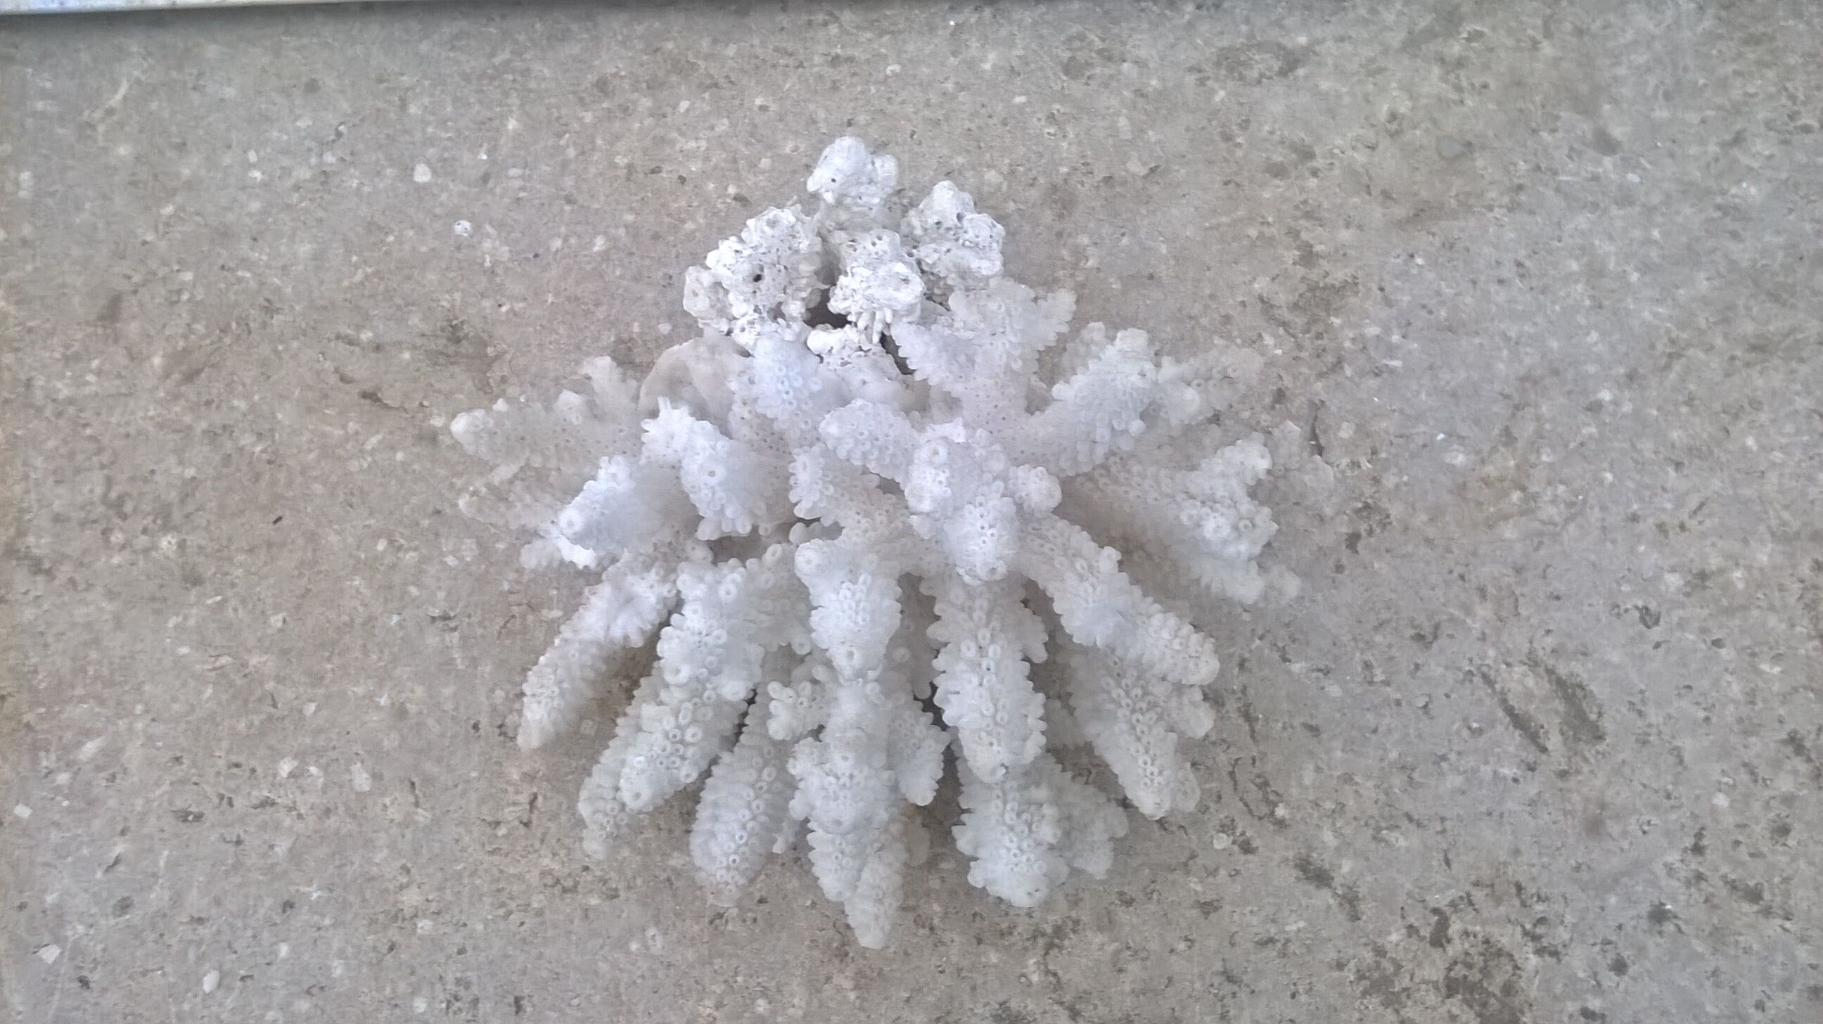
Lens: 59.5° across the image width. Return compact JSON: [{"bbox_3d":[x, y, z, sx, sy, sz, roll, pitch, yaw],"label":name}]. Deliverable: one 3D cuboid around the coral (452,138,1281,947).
[{"bbox_3d":[-0.007,-0.002,0.279,0.158,0.072,0.149,0,73,0],"label":"coral"}]

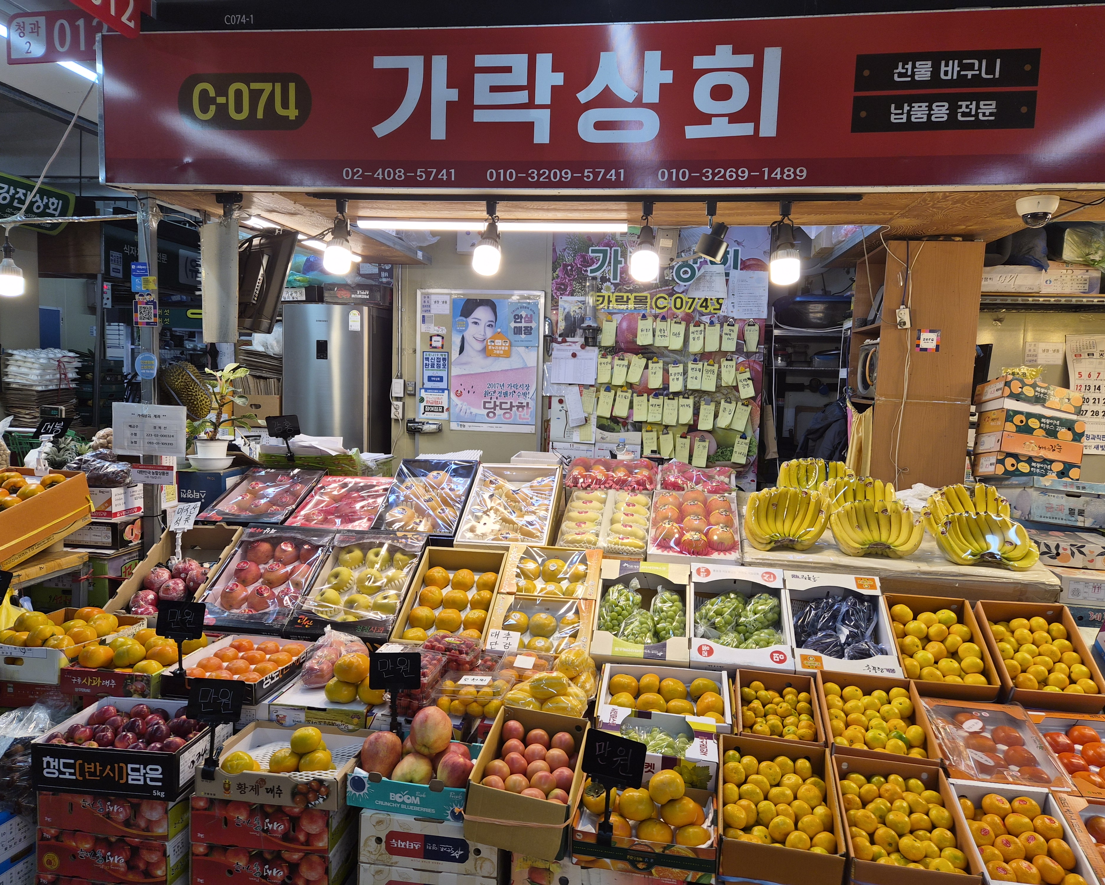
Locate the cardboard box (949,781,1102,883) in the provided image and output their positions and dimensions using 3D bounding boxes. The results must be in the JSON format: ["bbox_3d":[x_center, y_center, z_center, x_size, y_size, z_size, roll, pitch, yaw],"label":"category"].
[{"bbox_3d":[1.102,0.969,1.864,0.240,0.110,0.290,3,22,9],"label":"cardboard box"}]

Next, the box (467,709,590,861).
[{"bbox_3d":[-0.059,0.870,2.040,0.237,0.166,0.332,10,15,9],"label":"box"}]

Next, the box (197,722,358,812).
[{"bbox_3d":[-0.656,0.810,1.991,0.352,0.072,0.285,2,3,8],"label":"box"}]

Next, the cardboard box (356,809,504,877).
[{"bbox_3d":[-0.279,0.948,1.990,0.338,0.120,0.255,2,5,7],"label":"cardboard box"}]

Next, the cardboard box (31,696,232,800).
[{"bbox_3d":[-1.107,0.813,2.105,0.380,0.123,0.289,2,5,6],"label":"cardboard box"}]

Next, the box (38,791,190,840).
[{"bbox_3d":[-1.141,0.931,2.165,0.370,0.128,0.280,2,6,6],"label":"box"}]

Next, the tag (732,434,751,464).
[{"bbox_3d":[1.243,0.045,5.158,0.088,0.187,0.012,10,7,7],"label":"tag"}]

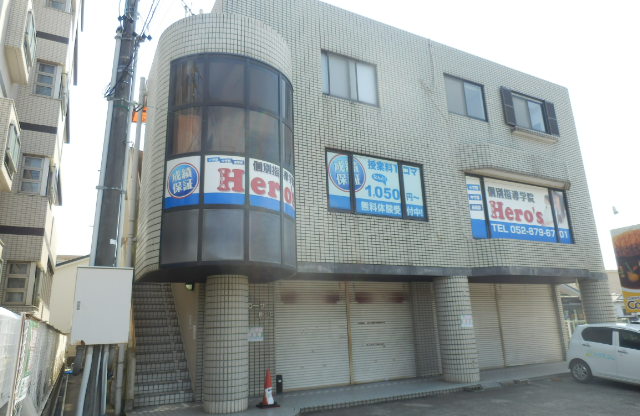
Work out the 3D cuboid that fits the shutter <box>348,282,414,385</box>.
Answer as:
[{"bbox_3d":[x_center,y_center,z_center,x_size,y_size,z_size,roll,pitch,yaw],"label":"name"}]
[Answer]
[{"bbox_3d":[1.705,3.283,11.927,2.121,2.525,0.120,6,-17,-28],"label":"shutter"}]

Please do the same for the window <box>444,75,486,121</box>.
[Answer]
[{"bbox_3d":[4.522,-3.378,13.733,1.681,1.299,0.150,6,-17,-28],"label":"window"}]

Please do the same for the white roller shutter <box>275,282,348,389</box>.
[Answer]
[{"bbox_3d":[-0.148,3.091,10.950,2.005,2.525,0.120,6,-17,-28],"label":"white roller shutter"}]

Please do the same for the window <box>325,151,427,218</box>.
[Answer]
[{"bbox_3d":[1.488,-0.533,11.215,3.003,1.585,0.150,6,-17,-28],"label":"window"}]

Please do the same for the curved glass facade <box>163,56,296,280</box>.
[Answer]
[{"bbox_3d":[-1.567,-0.850,8.853,2.850,4.157,1.150,6,-17,-28],"label":"curved glass facade"}]

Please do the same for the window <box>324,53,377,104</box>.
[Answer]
[{"bbox_3d":[0.807,-3.373,11.661,1.717,1.264,0.150,6,-17,-28],"label":"window"}]

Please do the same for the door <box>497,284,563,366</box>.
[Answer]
[{"bbox_3d":[6.971,3.818,14.708,2.868,2.545,0.120,6,-17,-28],"label":"door"}]

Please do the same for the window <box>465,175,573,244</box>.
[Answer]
[{"bbox_3d":[6.256,0.147,13.675,4.613,1.907,0.150,6,-17,-28],"label":"window"}]

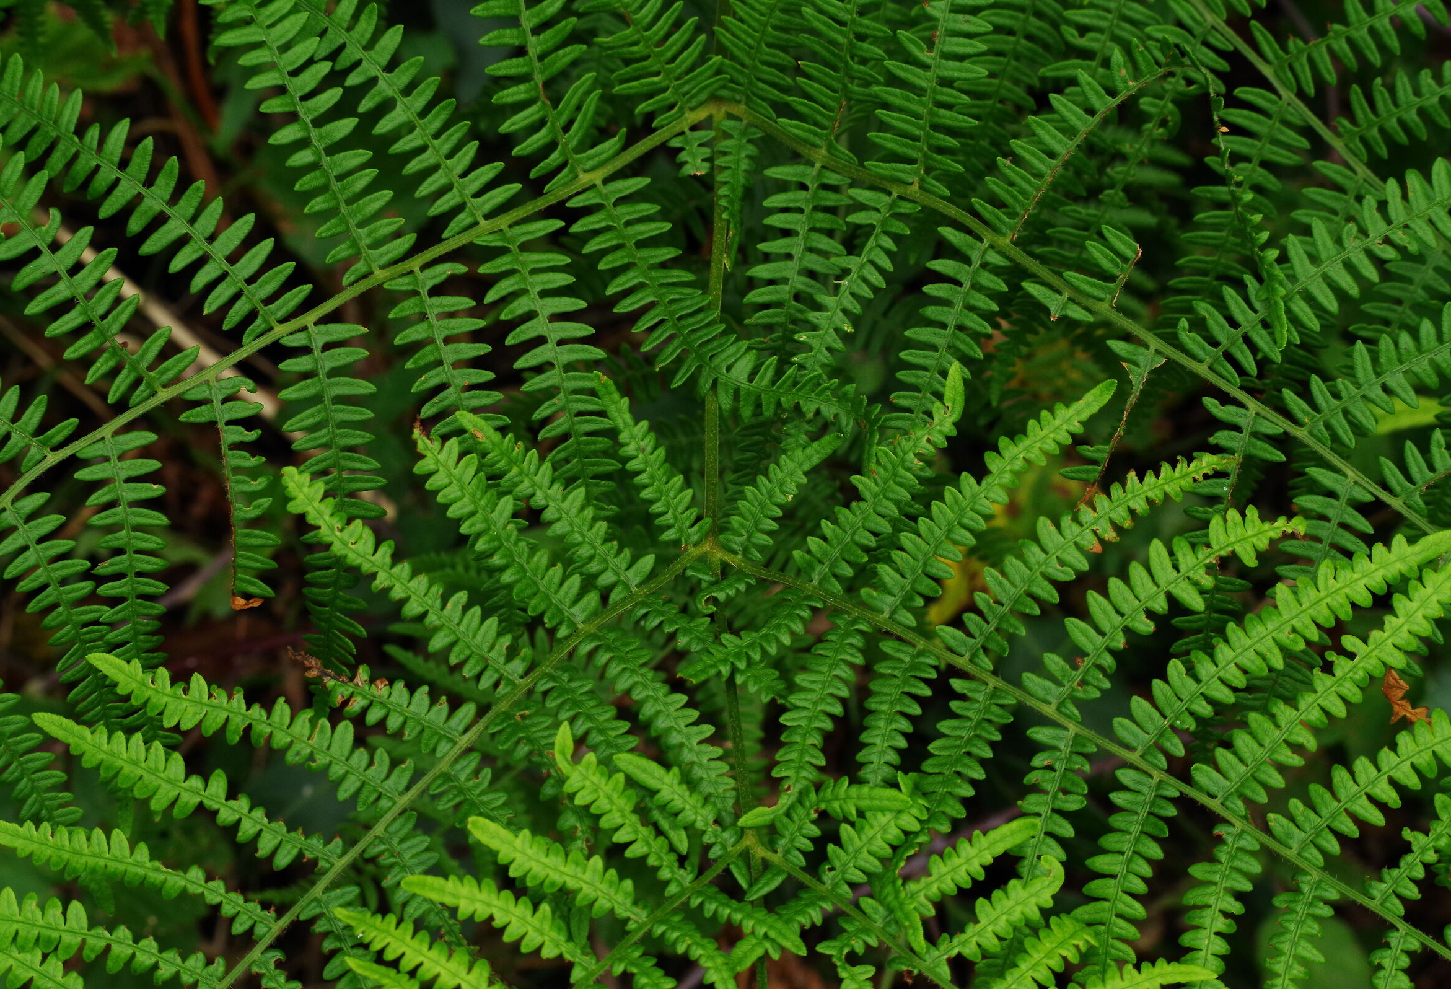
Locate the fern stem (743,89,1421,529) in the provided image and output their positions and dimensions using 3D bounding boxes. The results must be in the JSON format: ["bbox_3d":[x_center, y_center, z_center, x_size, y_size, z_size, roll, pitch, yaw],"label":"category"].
[{"bbox_3d":[0.082,-0.044,1.250,0.196,0.014,0.011,32,78,12],"label":"fern stem"}]

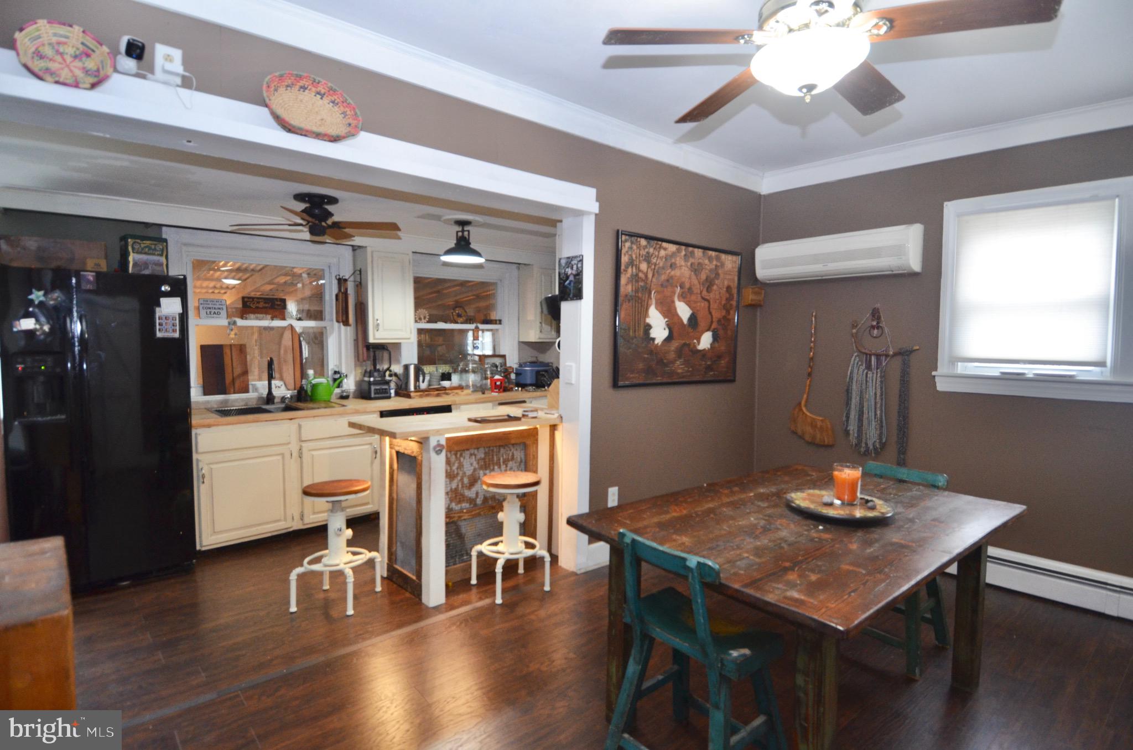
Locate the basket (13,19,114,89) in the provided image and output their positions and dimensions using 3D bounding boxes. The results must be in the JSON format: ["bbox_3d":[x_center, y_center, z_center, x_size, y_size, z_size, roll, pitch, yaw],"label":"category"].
[{"bbox_3d":[-1.557,-0.981,1.762,0.232,0.232,0.060,-5,-12,-37],"label":"basket"}]

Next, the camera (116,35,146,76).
[{"bbox_3d":[-1.432,-1.050,1.861,0.056,0.107,0.058,3,5,29],"label":"camera"}]

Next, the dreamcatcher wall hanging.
[{"bbox_3d":[2.143,0.062,3.880,0.050,1.060,0.440,-2,5,-40],"label":"dreamcatcher wall hanging"}]

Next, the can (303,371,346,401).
[{"bbox_3d":[-1.840,0.104,4.320,0.295,0.200,0.150,-1,4,-28],"label":"can"}]

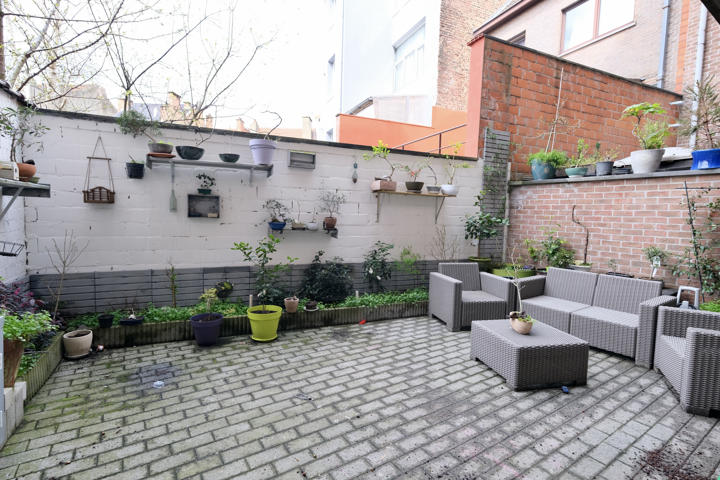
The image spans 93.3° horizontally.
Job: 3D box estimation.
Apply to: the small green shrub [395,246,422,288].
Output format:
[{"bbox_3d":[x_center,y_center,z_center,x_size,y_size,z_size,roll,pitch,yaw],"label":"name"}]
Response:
[{"bbox_3d":[0.677,0.398,4.744,0.350,0.580,0.320,2,3,0],"label":"small green shrub"}]

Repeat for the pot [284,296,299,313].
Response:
[{"bbox_3d":[-0.784,0.748,3.920,0.164,0.145,0.164,1,4,0],"label":"pot"}]

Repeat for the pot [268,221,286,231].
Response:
[{"bbox_3d":[-0.975,-0.162,4.032,0.195,0.095,0.170,0,4,-22],"label":"pot"}]

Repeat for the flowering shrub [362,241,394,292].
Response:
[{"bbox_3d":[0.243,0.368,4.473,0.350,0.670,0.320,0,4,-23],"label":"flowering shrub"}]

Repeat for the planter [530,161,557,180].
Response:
[{"bbox_3d":[2.766,-1.047,5.117,0.335,0.285,0.335,-2,5,-40],"label":"planter"}]

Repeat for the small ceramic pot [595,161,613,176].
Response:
[{"bbox_3d":[3.231,-0.934,4.488,0.195,0.185,0.195,-2,5,-40],"label":"small ceramic pot"}]

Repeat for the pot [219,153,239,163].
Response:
[{"bbox_3d":[-1.448,-0.908,3.777,0.220,0.105,0.200,0,4,-23],"label":"pot"}]

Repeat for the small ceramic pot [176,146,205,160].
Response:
[{"bbox_3d":[-1.808,-0.922,3.624,0.285,0.145,0.240,0,4,-23],"label":"small ceramic pot"}]

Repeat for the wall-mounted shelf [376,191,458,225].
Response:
[{"bbox_3d":[0.776,-0.441,4.766,1.210,0.430,0.240,0,4,-22],"label":"wall-mounted shelf"}]

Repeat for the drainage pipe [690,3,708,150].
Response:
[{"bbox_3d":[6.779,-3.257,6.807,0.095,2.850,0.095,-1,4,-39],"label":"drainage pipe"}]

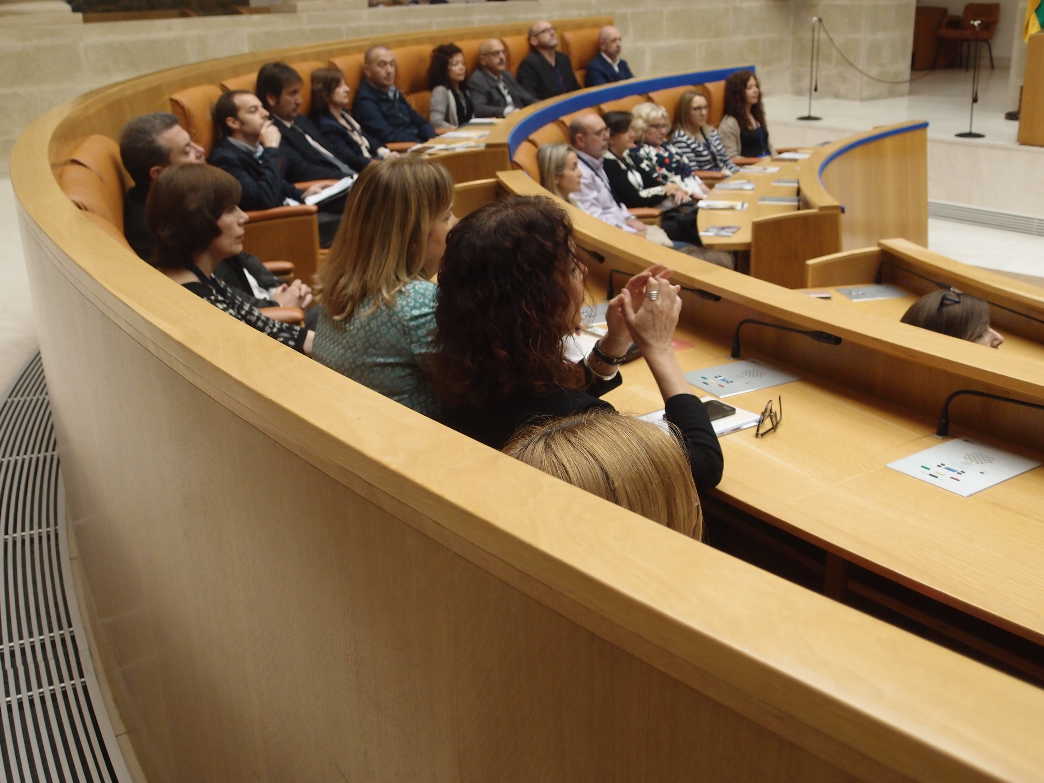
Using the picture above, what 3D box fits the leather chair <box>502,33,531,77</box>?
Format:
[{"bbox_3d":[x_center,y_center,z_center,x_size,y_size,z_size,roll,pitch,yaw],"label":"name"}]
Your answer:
[{"bbox_3d":[0.290,-2.286,9.380,0.740,1.200,0.680,14,25,36],"label":"leather chair"}]

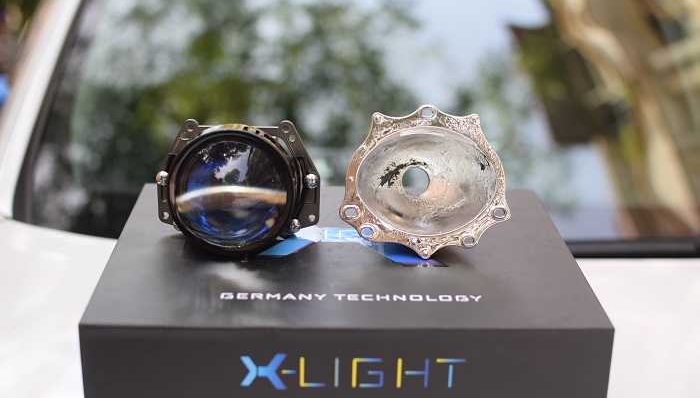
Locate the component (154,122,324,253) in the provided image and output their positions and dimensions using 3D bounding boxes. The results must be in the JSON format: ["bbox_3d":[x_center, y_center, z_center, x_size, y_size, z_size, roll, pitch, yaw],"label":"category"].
[{"bbox_3d":[-0.074,-0.015,0.689,0.108,0.081,0.118,0,12,-1],"label":"component"}]

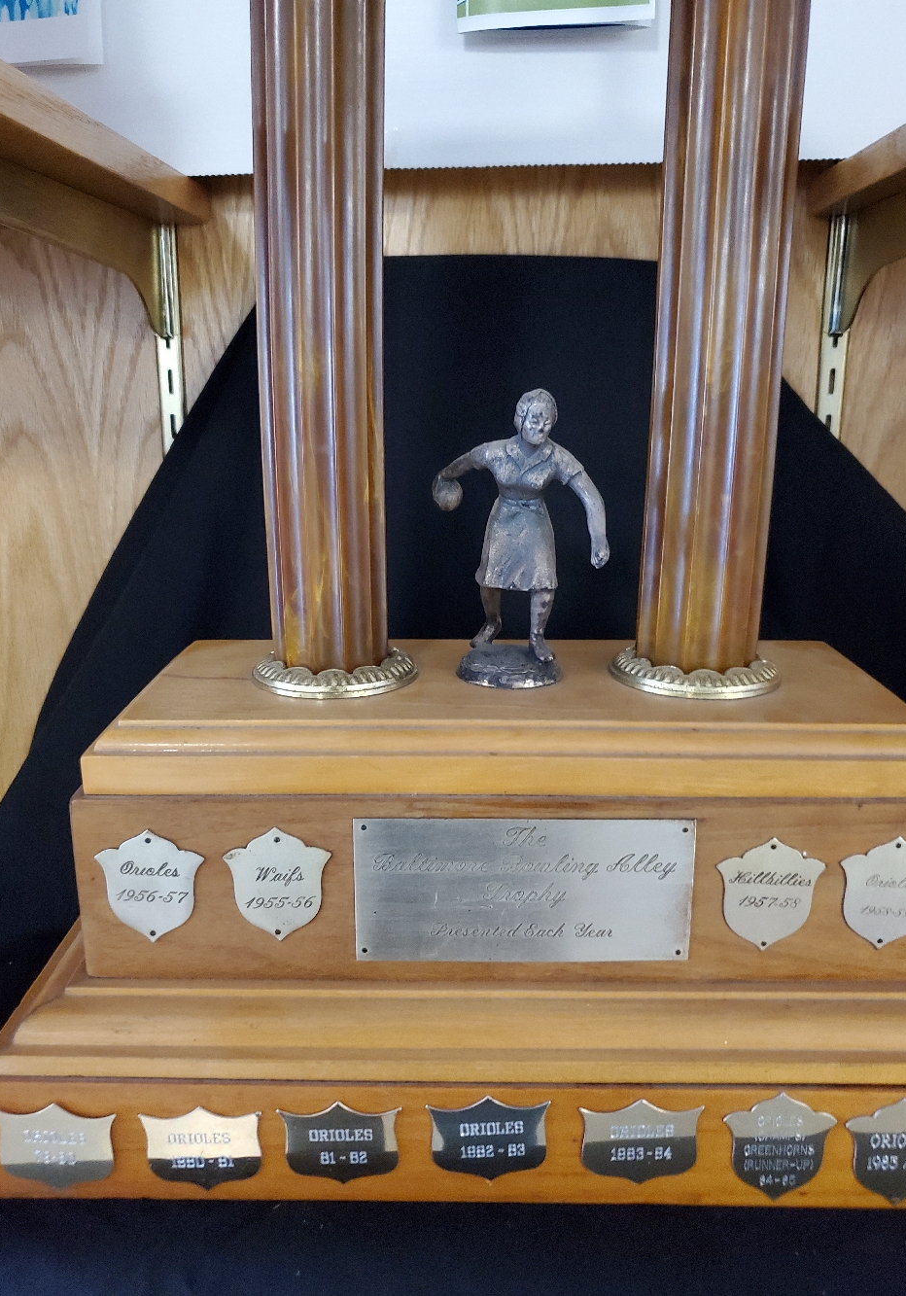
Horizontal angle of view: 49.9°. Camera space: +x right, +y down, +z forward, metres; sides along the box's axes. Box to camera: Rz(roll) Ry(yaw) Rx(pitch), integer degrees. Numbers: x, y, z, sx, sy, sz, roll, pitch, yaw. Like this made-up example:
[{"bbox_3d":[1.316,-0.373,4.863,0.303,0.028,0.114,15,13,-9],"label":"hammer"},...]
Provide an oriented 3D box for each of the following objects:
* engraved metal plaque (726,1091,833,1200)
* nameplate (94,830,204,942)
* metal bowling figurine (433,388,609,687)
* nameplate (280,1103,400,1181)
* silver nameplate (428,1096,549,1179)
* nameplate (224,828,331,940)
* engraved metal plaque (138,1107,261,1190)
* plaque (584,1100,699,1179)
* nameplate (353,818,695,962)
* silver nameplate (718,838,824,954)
[{"bbox_3d":[0.115,0.176,0.342,0.040,0.045,0.002,0,14,0],"label":"engraved metal plaque"},{"bbox_3d":[-0.109,0.087,0.353,0.040,0.045,0.002,0,14,0],"label":"nameplate"},{"bbox_3d":[0.027,-0.045,0.399,0.068,0.118,0.054,-2,14,-9],"label":"metal bowling figurine"},{"bbox_3d":[-0.040,0.175,0.343,0.044,0.035,0.002,0,14,0],"label":"nameplate"},{"bbox_3d":[0.012,0.173,0.342,0.043,0.036,0.002,0,14,0],"label":"silver nameplate"},{"bbox_3d":[-0.063,0.086,0.352,0.039,0.045,0.002,0,14,0],"label":"nameplate"},{"bbox_3d":[-0.089,0.178,0.344,0.043,0.036,0.002,0,14,0],"label":"engraved metal plaque"},{"bbox_3d":[0.066,0.174,0.342,0.043,0.035,0.002,0,14,0],"label":"plaque"},{"bbox_3d":[0.026,0.088,0.352,0.123,0.057,0.002,0,14,0],"label":"nameplate"},{"bbox_3d":[0.114,0.090,0.351,0.039,0.045,0.002,0,14,0],"label":"silver nameplate"}]

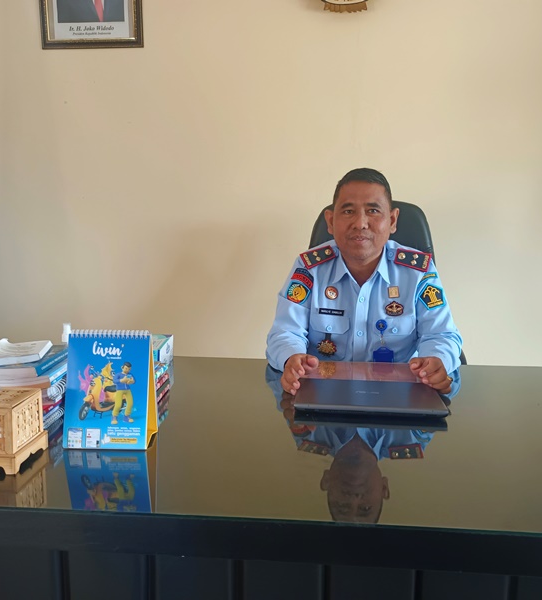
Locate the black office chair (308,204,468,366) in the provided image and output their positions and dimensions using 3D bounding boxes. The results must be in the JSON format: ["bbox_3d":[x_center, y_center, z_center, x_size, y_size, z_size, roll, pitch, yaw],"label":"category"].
[{"bbox_3d":[0.315,0.307,1.764,0.640,1.210,0.670,1,6,6],"label":"black office chair"}]

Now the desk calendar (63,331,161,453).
[{"bbox_3d":[-0.281,0.150,1.022,0.147,0.202,0.091,1,6,1],"label":"desk calendar"}]

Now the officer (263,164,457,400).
[{"bbox_3d":[0.253,0.289,1.606,0.540,1.300,0.660,1,6,6],"label":"officer"}]

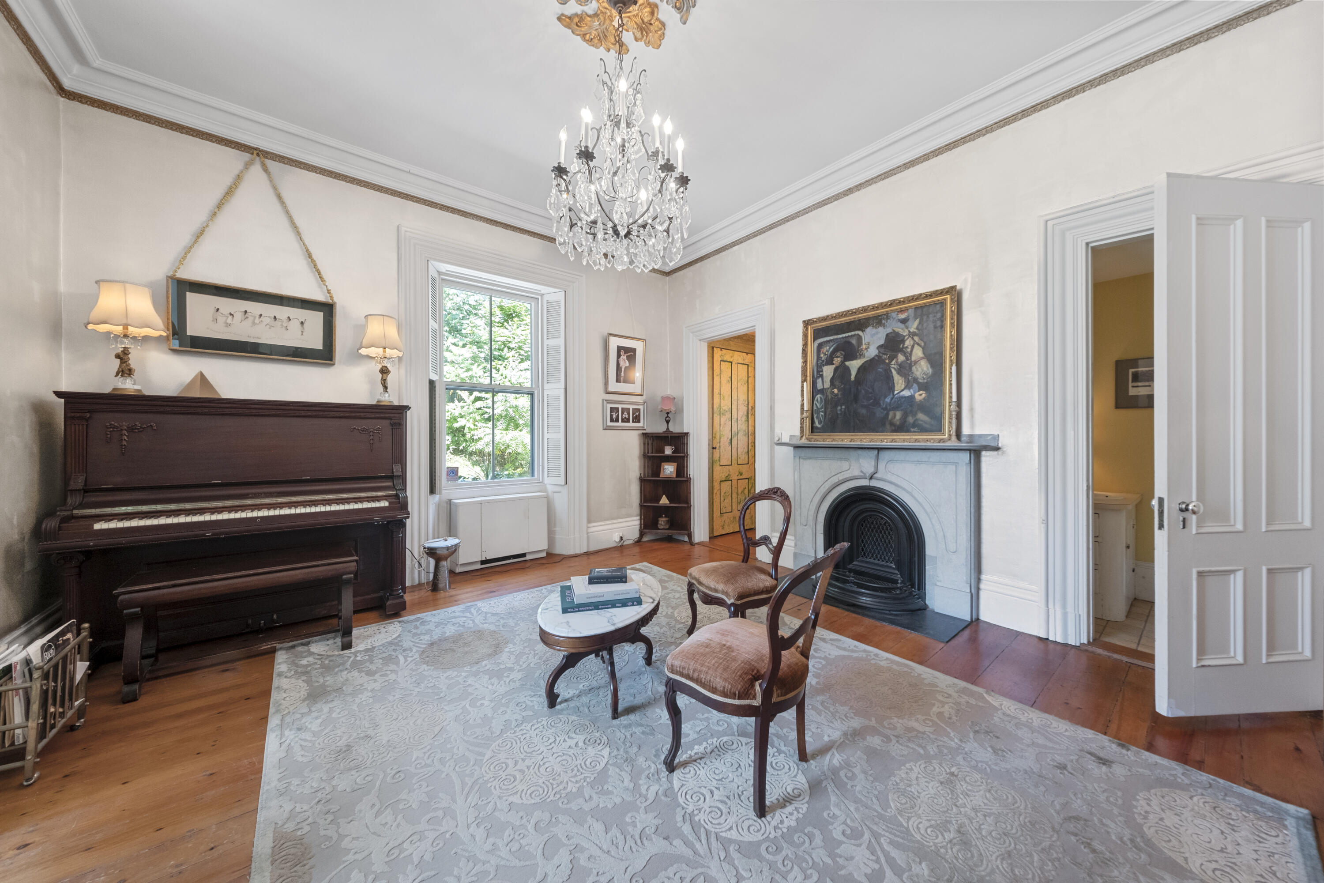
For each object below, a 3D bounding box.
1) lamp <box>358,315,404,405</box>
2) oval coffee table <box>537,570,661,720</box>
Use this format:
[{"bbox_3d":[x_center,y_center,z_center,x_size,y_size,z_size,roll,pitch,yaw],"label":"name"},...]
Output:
[{"bbox_3d":[-2.030,-0.579,3.205,0.270,0.660,0.270,0,0,-39],"label":"lamp"},{"bbox_3d":[-0.283,0.966,2.158,0.540,0.425,0.890,0,0,14],"label":"oval coffee table"}]

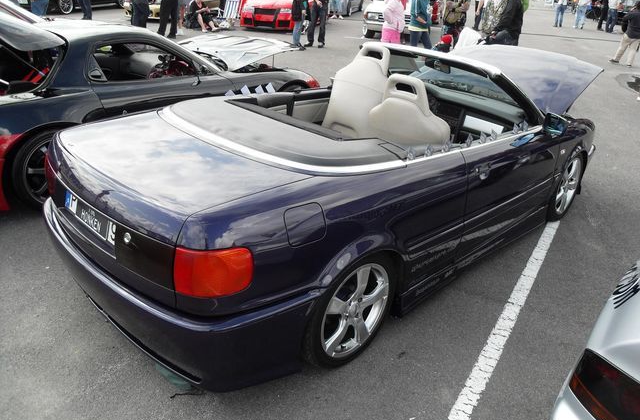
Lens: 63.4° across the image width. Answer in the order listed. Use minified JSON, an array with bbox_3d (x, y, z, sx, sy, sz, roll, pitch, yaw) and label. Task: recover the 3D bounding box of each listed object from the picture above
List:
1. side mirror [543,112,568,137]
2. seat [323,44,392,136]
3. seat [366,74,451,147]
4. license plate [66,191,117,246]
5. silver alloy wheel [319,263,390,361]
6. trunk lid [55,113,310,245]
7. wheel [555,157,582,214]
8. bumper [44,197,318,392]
[{"bbox_3d":[1.550,-0.563,3.408,0.100,0.122,0.165,-21,33,-40],"label":"side mirror"},{"bbox_3d":[0.334,-0.692,3.924,0.700,1.070,0.520,-20,34,-41],"label":"seat"},{"bbox_3d":[0.720,-0.384,3.356,0.860,1.030,0.520,-20,34,-41],"label":"seat"},{"bbox_3d":[-0.997,0.021,2.234,0.020,0.110,0.520,-20,34,-41],"label":"license plate"},{"bbox_3d":[0.110,0.451,2.534,0.490,0.490,0.205,-20,34,-41],"label":"silver alloy wheel"},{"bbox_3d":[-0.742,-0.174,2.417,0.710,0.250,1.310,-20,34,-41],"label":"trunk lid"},{"bbox_3d":[1.940,-0.223,4.226,0.485,0.485,0.190,-21,33,-40],"label":"wheel"},{"bbox_3d":[-0.838,0.296,2.558,0.650,0.390,1.690,-20,34,-41],"label":"bumper"}]

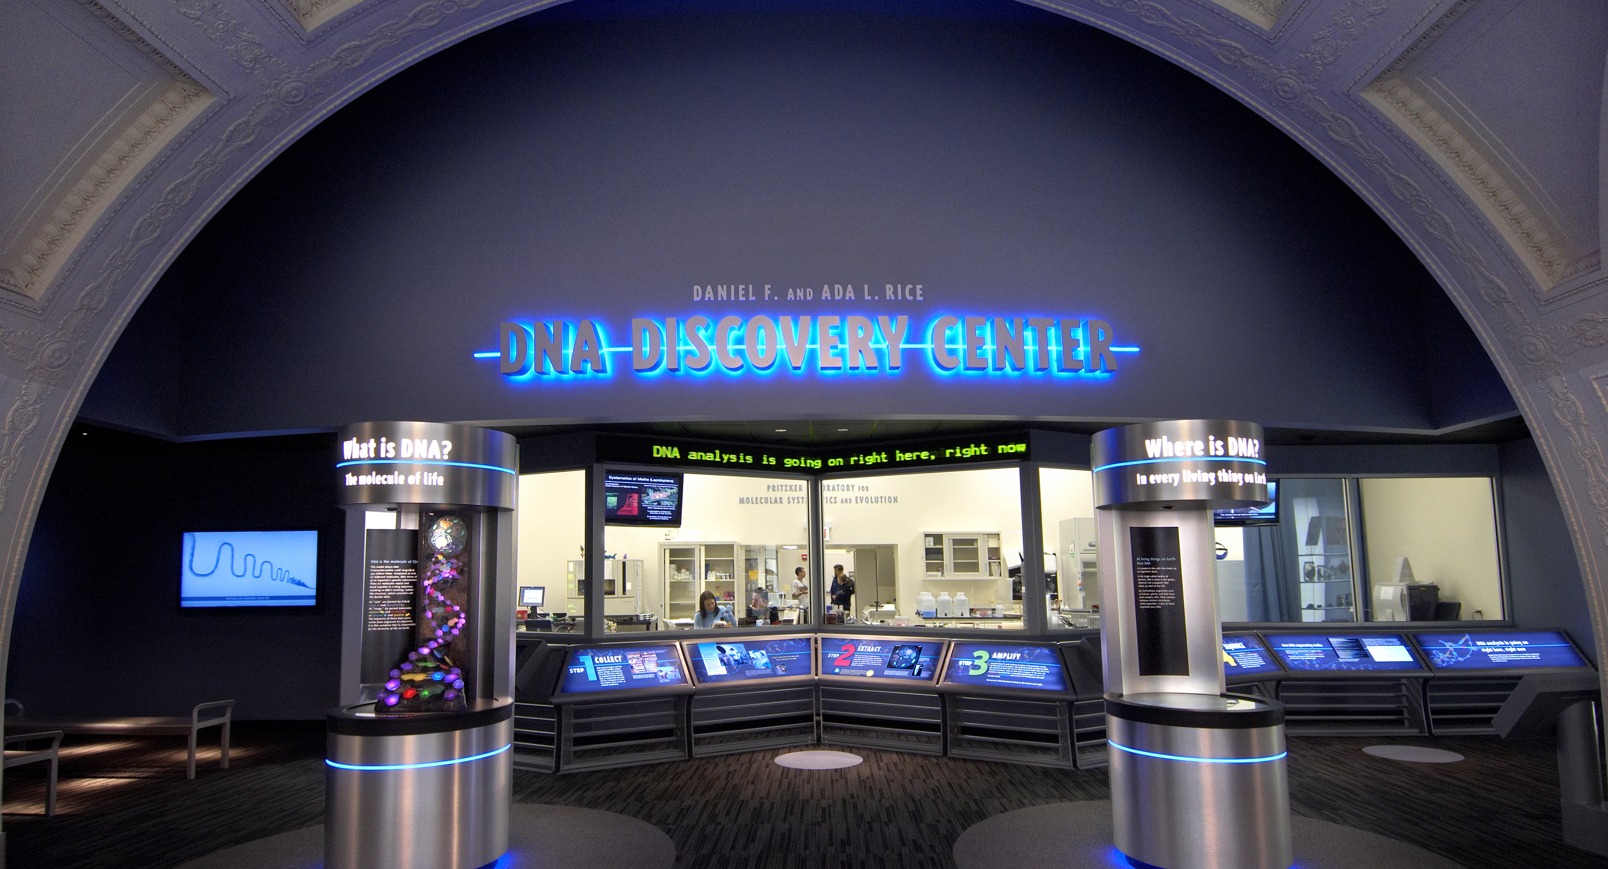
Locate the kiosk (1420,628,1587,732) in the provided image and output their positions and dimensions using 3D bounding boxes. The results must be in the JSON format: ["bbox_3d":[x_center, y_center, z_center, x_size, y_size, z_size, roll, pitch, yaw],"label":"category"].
[{"bbox_3d":[6.847,2.431,7.975,1.580,0.950,0.500,0,-9,-3],"label":"kiosk"}]

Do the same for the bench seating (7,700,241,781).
[{"bbox_3d":[-5.873,2.573,6.810,1.800,0.580,0.450,-1,-9,0],"label":"bench seating"}]

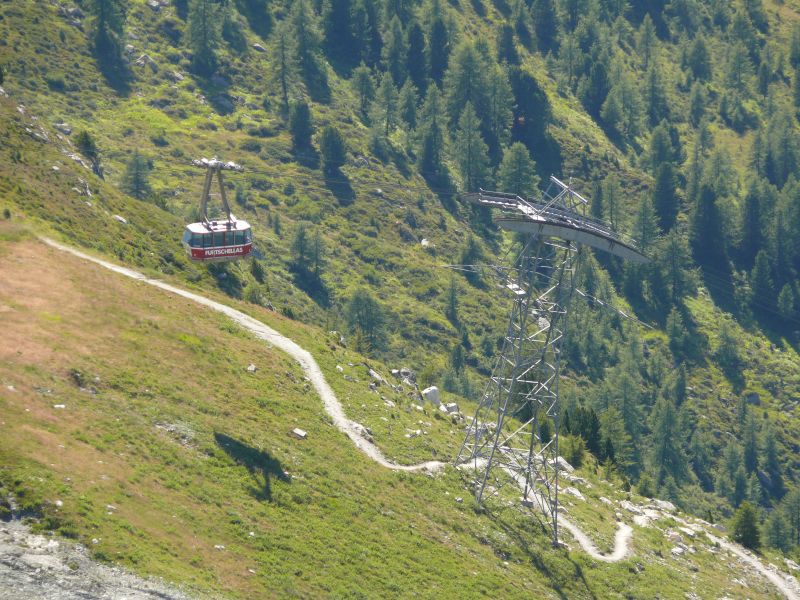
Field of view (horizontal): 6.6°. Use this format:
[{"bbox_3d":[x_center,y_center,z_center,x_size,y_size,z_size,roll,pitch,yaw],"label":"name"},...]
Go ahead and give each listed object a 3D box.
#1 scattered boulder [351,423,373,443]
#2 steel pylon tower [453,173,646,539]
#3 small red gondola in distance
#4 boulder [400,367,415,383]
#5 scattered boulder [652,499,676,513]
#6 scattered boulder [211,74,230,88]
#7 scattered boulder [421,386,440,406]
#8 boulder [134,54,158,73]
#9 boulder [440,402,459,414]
[{"bbox_3d":[-3.062,10.536,555.000,1.700,1.250,1.350,0,15,0],"label":"scattered boulder"},{"bbox_3d":[10.461,4.272,559.500,14.400,29.000,8.200,6,12,-22],"label":"steel pylon tower"},{"bbox_3d":[-14.368,-7.342,551.000,5.200,8.100,2.450,-5,16,-19],"label":"small red gondola in distance"},{"bbox_3d":[0.617,6.127,574.000,1.150,1.100,1.000,0,15,0],"label":"boulder"},{"bbox_3d":[21.980,17.077,580.000,1.950,0.850,1.400,0,15,0],"label":"scattered boulder"},{"bbox_3d":[-17.489,-21.288,680.000,1.900,1.050,1.500,0,15,0],"label":"scattered boulder"},{"bbox_3d":[2.504,7.923,573.000,1.600,1.400,1.350,0,15,0],"label":"scattered boulder"},{"bbox_3d":[-24.698,-23.042,680.000,2.300,1.350,1.700,0,15,0],"label":"boulder"},{"bbox_3d":[4.064,8.908,573.000,1.400,0.800,1.150,0,15,0],"label":"boulder"}]

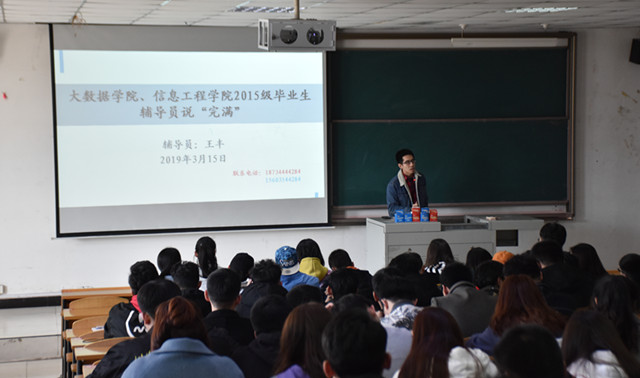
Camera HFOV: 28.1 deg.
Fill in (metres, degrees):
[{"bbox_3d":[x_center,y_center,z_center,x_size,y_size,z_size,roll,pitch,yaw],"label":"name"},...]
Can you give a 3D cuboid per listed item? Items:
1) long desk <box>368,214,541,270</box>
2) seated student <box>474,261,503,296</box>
[{"bbox_3d":[1.311,0.724,12.567,1.540,0.897,0.614,-1,4,-13],"label":"long desk"},{"bbox_3d":[1.120,1.100,8.745,0.500,1.250,0.750,-1,4,-9],"label":"seated student"}]

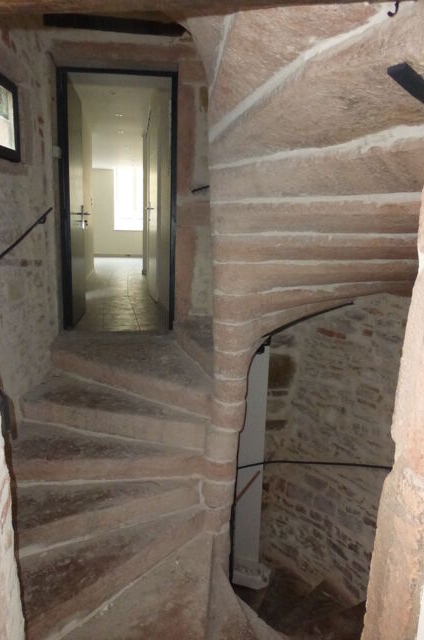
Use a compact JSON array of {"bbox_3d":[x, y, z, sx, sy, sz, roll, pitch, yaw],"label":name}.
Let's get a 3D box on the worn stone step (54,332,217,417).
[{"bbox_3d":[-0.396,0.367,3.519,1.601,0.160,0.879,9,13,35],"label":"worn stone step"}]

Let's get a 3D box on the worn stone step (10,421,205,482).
[{"bbox_3d":[-0.670,0.798,2.865,1.130,0.160,0.581,0,10,-9],"label":"worn stone step"}]

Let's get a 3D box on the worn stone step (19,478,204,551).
[{"bbox_3d":[-0.654,1.012,2.568,1.115,0.160,0.463,-4,12,-27],"label":"worn stone step"}]

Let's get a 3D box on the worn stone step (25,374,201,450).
[{"bbox_3d":[-0.587,0.583,3.180,1.287,0.160,0.675,4,11,12],"label":"worn stone step"}]

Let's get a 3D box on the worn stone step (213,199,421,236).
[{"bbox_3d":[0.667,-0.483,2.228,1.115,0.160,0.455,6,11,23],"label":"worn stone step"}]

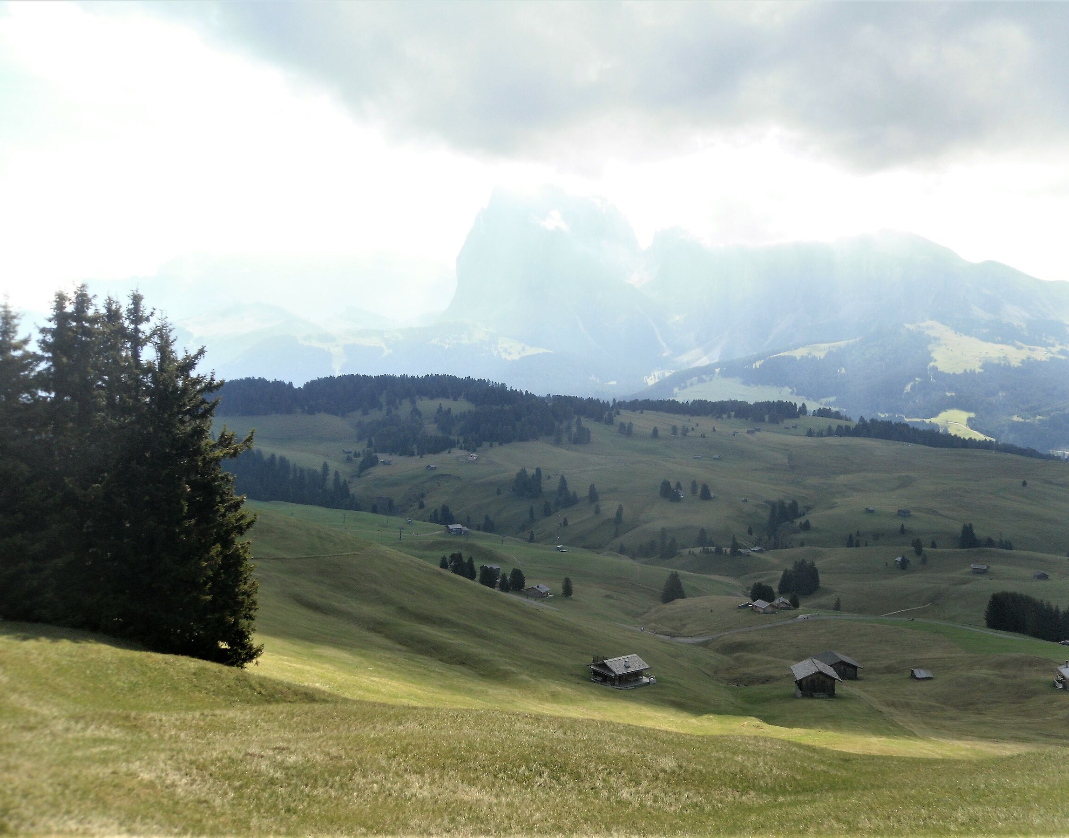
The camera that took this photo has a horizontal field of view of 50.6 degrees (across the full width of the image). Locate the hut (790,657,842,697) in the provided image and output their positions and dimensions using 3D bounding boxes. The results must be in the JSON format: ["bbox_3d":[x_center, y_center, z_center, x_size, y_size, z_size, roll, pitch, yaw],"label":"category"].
[{"bbox_3d":[55.527,51.079,223.329,8.400,5.200,10.600,0,1,6],"label":"hut"}]

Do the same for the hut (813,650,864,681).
[{"bbox_3d":[65.459,53.305,244.542,8.900,4.000,9.000,0,1,1],"label":"hut"}]

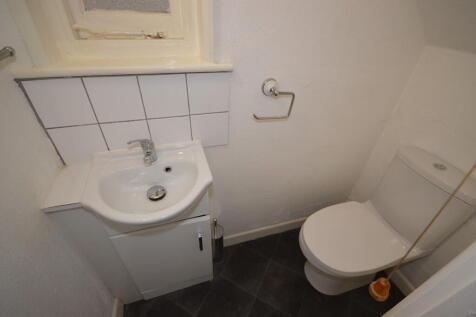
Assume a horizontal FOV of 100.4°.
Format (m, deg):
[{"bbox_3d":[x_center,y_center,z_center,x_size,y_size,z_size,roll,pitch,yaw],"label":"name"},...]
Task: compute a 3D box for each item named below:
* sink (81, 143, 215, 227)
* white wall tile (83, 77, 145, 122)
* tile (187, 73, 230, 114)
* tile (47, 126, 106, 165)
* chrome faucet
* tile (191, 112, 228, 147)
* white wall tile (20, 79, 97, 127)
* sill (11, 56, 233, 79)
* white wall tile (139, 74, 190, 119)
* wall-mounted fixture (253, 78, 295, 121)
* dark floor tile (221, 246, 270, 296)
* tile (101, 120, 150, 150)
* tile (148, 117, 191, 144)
[{"bbox_3d":[-0.296,0.105,0.685,0.396,0.150,0.344,-9,36,-15],"label":"sink"},{"bbox_3d":[-0.392,-0.188,0.644,0.149,0.147,0.008,-9,33,-16],"label":"white wall tile"},{"bbox_3d":[-0.110,-0.241,0.741,0.151,0.148,0.008,-9,36,-15],"label":"tile"},{"bbox_3d":[-0.537,-0.039,0.682,0.145,0.149,0.008,-9,33,-16],"label":"tile"},{"bbox_3d":[-0.334,-0.015,0.687,0.090,0.090,0.102,-9,36,-15],"label":"chrome faucet"},{"bbox_3d":[-0.114,-0.116,0.826,0.151,0.150,0.008,-9,36,-15],"label":"tile"},{"bbox_3d":[-0.534,-0.166,0.603,0.145,0.147,0.008,-9,33,-16],"label":"white wall tile"},{"bbox_3d":[-0.332,-0.310,0.665,0.615,0.026,0.154,-9,36,-15],"label":"sill"},{"bbox_3d":[-0.256,-0.219,0.701,0.151,0.148,0.008,-9,36,-15],"label":"white wall tile"},{"bbox_3d":[0.132,-0.232,0.779,0.170,0.148,0.072,-9,33,-16],"label":"wall-mounted fixture"},{"bbox_3d":[0.050,0.619,1.130,0.212,0.008,0.212,17,35,24],"label":"dark floor tile"},{"bbox_3d":[-0.396,-0.061,0.723,0.149,0.149,0.008,-9,33,-16],"label":"tile"},{"bbox_3d":[-0.260,-0.093,0.786,0.151,0.150,0.008,-9,36,-15],"label":"tile"}]

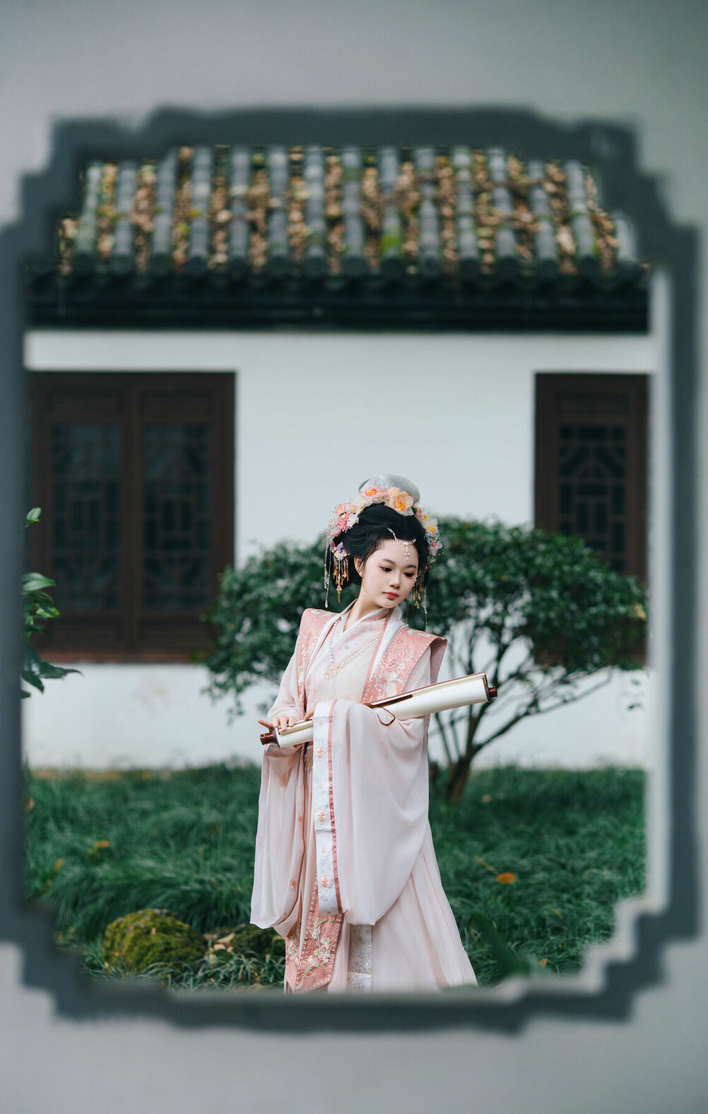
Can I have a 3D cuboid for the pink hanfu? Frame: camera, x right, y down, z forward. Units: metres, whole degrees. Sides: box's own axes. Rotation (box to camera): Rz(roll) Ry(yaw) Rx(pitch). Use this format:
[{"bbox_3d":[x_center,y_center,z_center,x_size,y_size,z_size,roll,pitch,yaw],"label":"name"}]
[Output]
[{"bbox_3d":[0.033,0.796,10.400,0.600,1.360,0.500,0,0,33],"label":"pink hanfu"}]

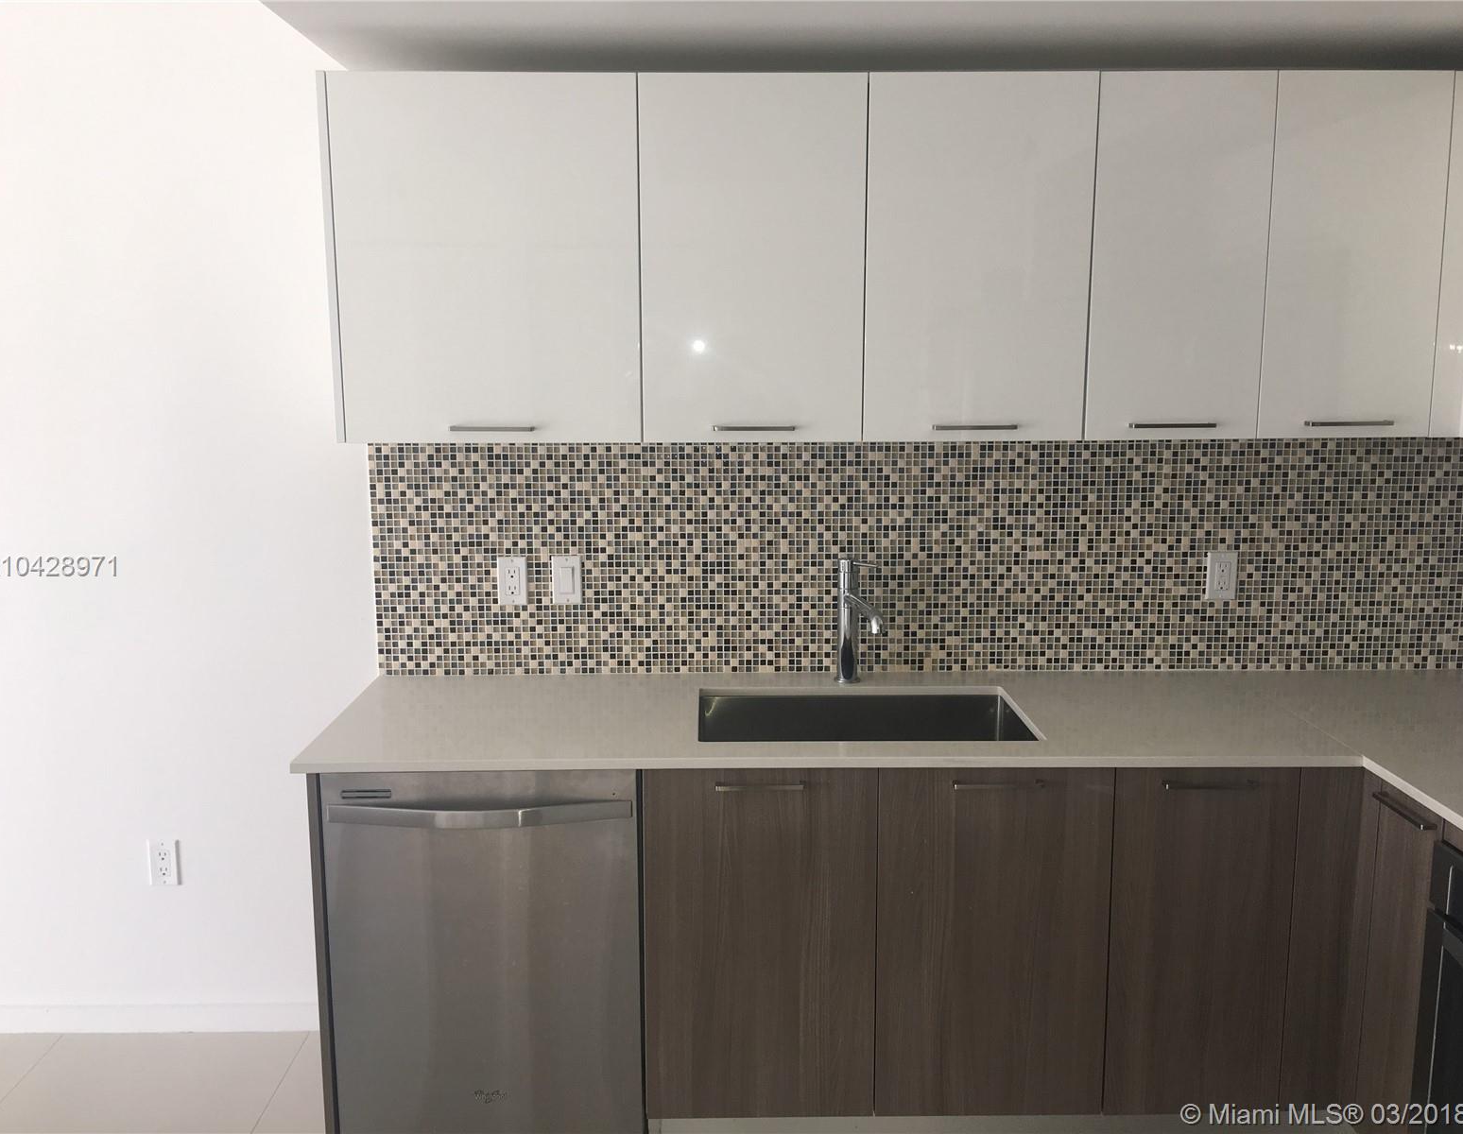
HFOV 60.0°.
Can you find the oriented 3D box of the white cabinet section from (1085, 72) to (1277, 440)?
[{"bbox_3d":[0.892,-0.641,2.702,0.350,0.715,0.360,0,9,-1],"label":"white cabinet section"}]

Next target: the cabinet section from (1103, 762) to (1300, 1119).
[{"bbox_3d":[0.908,0.685,2.761,0.352,0.719,0.600,0,9,-1],"label":"cabinet section"}]

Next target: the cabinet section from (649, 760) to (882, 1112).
[{"bbox_3d":[0.055,0.689,2.753,0.447,0.719,0.600,0,9,-1],"label":"cabinet section"}]

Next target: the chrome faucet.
[{"bbox_3d":[0.300,0.136,2.869,0.070,0.285,0.212,-3,10,-18],"label":"chrome faucet"}]

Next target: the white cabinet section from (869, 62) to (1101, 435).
[{"bbox_3d":[0.491,-0.639,2.698,0.452,0.715,0.360,0,9,-1],"label":"white cabinet section"}]

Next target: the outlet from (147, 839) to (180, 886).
[{"bbox_3d":[-1.377,0.719,3.074,0.071,0.115,0.008,0,9,-1],"label":"outlet"}]

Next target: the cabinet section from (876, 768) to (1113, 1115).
[{"bbox_3d":[0.505,0.687,2.757,0.453,0.719,0.600,0,9,-1],"label":"cabinet section"}]

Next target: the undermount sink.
[{"bbox_3d":[0.276,0.440,2.709,0.710,0.225,0.425,0,9,-1],"label":"undermount sink"}]

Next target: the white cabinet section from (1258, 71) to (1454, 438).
[{"bbox_3d":[1.242,-0.643,2.705,0.349,0.715,0.360,0,9,-1],"label":"white cabinet section"}]

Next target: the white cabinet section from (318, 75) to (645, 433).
[{"bbox_3d":[-0.484,-0.634,2.689,0.602,0.715,0.360,0,9,-1],"label":"white cabinet section"}]

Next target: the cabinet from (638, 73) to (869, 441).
[{"bbox_3d":[0.043,-0.640,2.700,0.453,0.722,0.345,0,9,-1],"label":"cabinet"}]

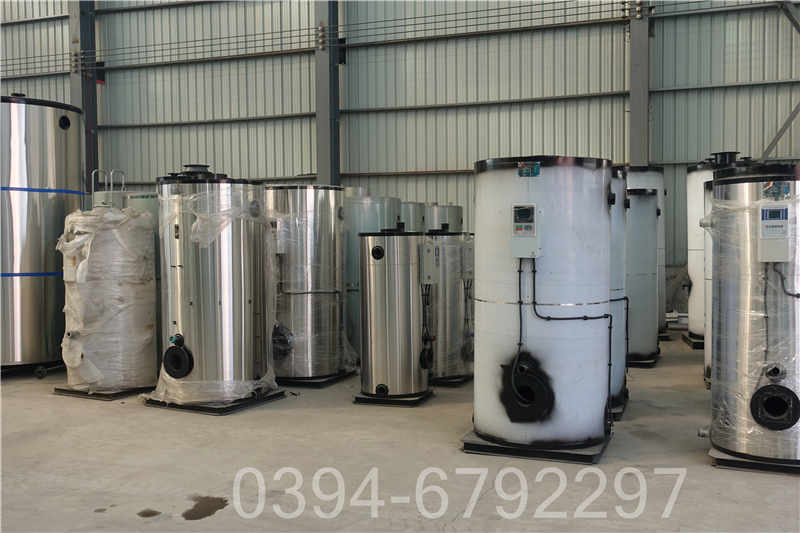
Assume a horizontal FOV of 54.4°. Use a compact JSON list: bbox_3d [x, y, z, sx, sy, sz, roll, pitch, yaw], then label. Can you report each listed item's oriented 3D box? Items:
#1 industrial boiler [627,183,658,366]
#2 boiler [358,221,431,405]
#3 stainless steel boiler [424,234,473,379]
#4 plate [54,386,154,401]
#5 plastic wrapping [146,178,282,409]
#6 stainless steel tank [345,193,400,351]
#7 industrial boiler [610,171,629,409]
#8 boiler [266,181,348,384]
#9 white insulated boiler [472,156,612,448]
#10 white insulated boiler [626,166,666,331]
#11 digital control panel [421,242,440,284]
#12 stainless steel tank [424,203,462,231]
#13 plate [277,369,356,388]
[{"bbox_3d":[2.659,0.094,9.646,0.970,2.066,0.970,0,3,20],"label":"industrial boiler"},{"bbox_3d":[-0.059,0.450,7.631,0.640,1.601,0.640,-1,2,0],"label":"boiler"},{"bbox_3d":[0.481,0.399,8.437,0.740,1.560,0.660,0,2,22],"label":"stainless steel boiler"},{"bbox_3d":[-3.004,1.275,8.189,0.834,0.063,0.834,1,3,26],"label":"plate"},{"bbox_3d":[-1.787,0.132,7.453,1.040,2.230,1.090,-1,2,0],"label":"plastic wrapping"},{"bbox_3d":[-0.427,0.139,9.794,0.870,1.990,0.920,-1,2,0],"label":"stainless steel tank"},{"bbox_3d":[1.583,0.174,7.338,1.019,2.124,1.019,0,3,21],"label":"industrial boiler"},{"bbox_3d":[-1.085,0.167,8.586,0.900,2.060,0.980,1,2,25],"label":"boiler"},{"bbox_3d":[1.084,0.253,5.973,1.028,2.091,1.028,0,3,21],"label":"white insulated boiler"},{"bbox_3d":[3.448,-0.220,11.752,1.050,2.485,1.080,0,2,22],"label":"white insulated boiler"},{"bbox_3d":[0.300,-0.037,7.465,0.107,0.389,0.223,0,3,20],"label":"digital control panel"},{"bbox_3d":[0.621,-0.002,13.108,0.892,2.008,0.892,0,3,20],"label":"stainless steel tank"},{"bbox_3d":[-1.059,1.211,8.663,0.900,0.068,0.900,0,2,24],"label":"plate"}]

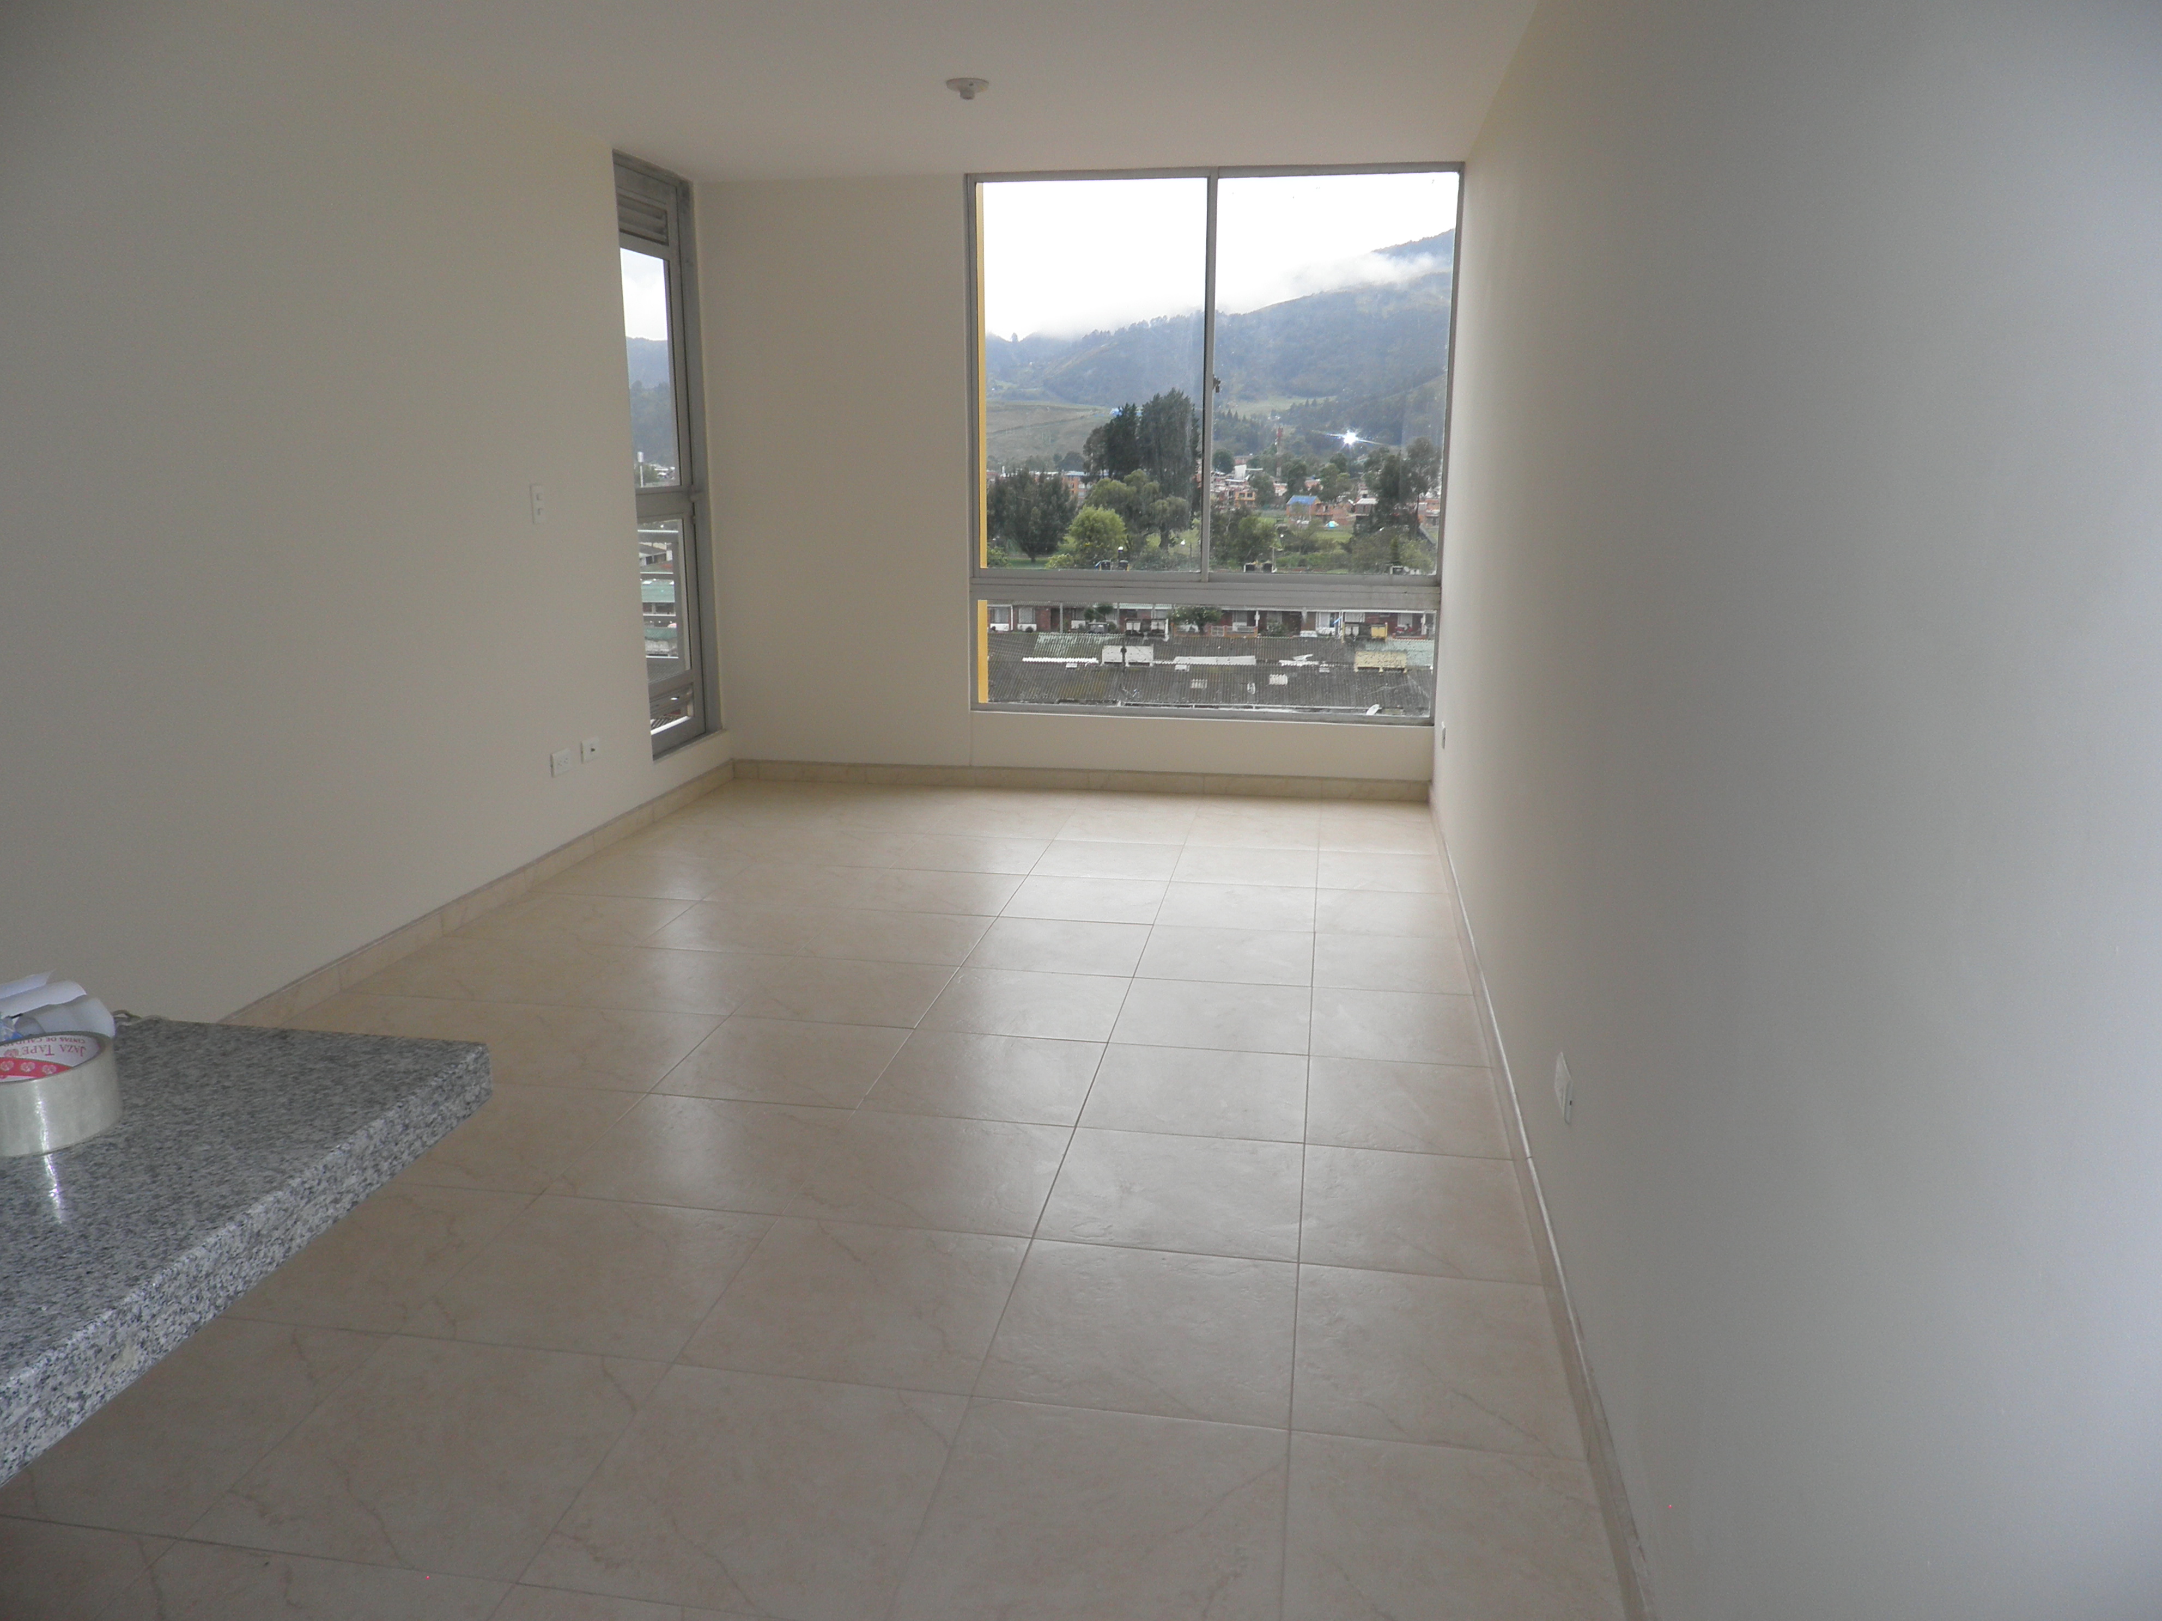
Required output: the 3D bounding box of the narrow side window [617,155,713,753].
[{"bbox_3d":[-1.548,-1.258,5.483,0.100,2.075,0.661,2,13,9],"label":"narrow side window"}]

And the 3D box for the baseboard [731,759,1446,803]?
[{"bbox_3d":[-0.045,-0.125,6.113,2.861,0.085,0.012,2,13,7],"label":"baseboard"}]

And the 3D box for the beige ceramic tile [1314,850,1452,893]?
[{"bbox_3d":[0.970,0.207,4.883,0.398,0.010,0.452,2,13,9],"label":"beige ceramic tile"}]

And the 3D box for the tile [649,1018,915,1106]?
[{"bbox_3d":[-0.649,0.565,3.361,0.454,0.012,0.454,2,13,9],"label":"tile"}]

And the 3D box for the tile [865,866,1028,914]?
[{"bbox_3d":[-0.419,0.252,4.603,0.450,0.012,0.450,2,13,9],"label":"tile"}]

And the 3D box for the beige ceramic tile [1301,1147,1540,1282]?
[{"bbox_3d":[0.593,0.711,2.661,0.405,0.012,0.450,2,13,9],"label":"beige ceramic tile"}]

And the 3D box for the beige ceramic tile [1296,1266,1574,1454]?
[{"bbox_3d":[0.526,0.824,2.268,0.398,0.010,0.452,2,13,9],"label":"beige ceramic tile"}]

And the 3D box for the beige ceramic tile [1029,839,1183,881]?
[{"bbox_3d":[0.101,0.172,5.022,0.452,0.010,0.452,2,13,9],"label":"beige ceramic tile"}]

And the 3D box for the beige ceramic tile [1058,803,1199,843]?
[{"bbox_3d":[0.174,0.064,5.418,0.450,0.012,0.460,2,13,9],"label":"beige ceramic tile"}]

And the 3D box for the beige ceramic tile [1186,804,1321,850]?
[{"bbox_3d":[0.618,0.082,5.348,0.450,0.012,0.460,2,13,9],"label":"beige ceramic tile"}]

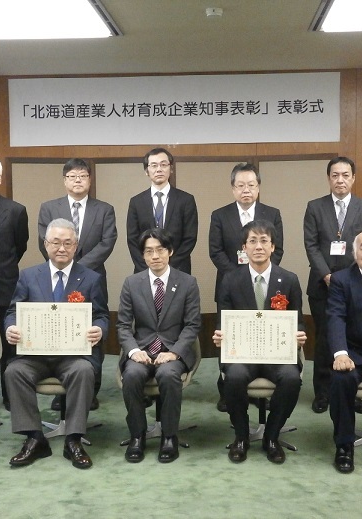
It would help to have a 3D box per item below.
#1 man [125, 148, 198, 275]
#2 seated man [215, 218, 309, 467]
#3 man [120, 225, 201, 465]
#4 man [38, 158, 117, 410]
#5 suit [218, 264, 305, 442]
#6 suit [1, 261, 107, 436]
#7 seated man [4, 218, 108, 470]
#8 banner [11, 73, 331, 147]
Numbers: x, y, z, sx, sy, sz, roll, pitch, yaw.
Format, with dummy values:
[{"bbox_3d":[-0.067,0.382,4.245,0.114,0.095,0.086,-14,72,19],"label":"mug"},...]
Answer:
[{"bbox_3d":[-0.133,0.131,4.928,0.510,1.755,0.310,0,5,4],"label":"man"},{"bbox_3d":[0.461,0.422,4.228,0.540,1.290,0.810,0,5,3],"label":"seated man"},{"bbox_3d":[-0.127,0.446,4.255,0.500,1.245,0.800,0,5,2],"label":"man"},{"bbox_3d":[-0.705,0.162,4.950,0.520,1.690,0.340,-1,5,-5],"label":"man"},{"bbox_3d":[0.478,0.493,4.273,0.500,0.940,0.670,0,5,3],"label":"suit"},{"bbox_3d":[-0.722,0.494,4.239,0.570,0.940,0.680,-1,5,-3],"label":"suit"},{"bbox_3d":[-0.713,0.429,4.187,0.580,1.300,0.810,-1,5,-3],"label":"seated man"},{"bbox_3d":[-0.074,-1.357,6.543,3.012,0.610,0.020,0,5,3],"label":"banner"}]

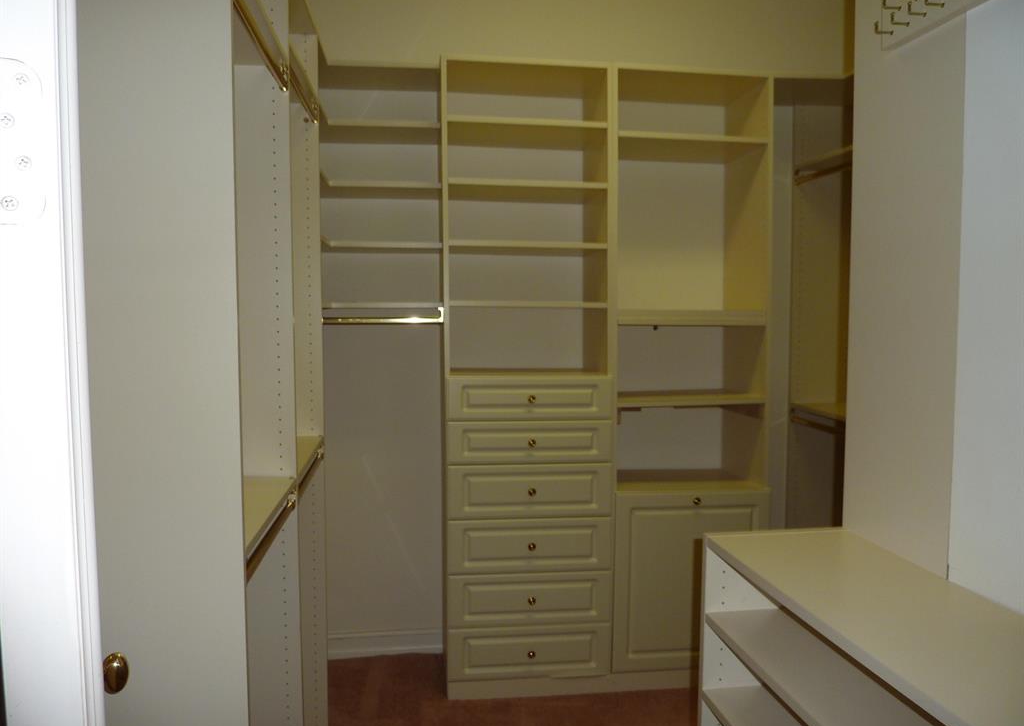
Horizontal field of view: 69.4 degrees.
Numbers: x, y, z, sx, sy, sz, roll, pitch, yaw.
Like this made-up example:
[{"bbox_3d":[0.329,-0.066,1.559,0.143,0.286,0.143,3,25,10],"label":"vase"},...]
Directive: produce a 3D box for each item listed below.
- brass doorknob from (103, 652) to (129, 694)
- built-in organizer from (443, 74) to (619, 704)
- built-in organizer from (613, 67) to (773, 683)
[{"bbox_3d":[-0.581,0.448,1.070,0.058,0.057,0.057,-2,3,-27],"label":"brass doorknob"},{"bbox_3d":[0.041,0.072,2.972,0.638,2.401,0.425,-1,3,-8],"label":"built-in organizer"},{"bbox_3d":[0.673,0.065,3.064,0.640,2.401,0.420,-1,3,-8],"label":"built-in organizer"}]

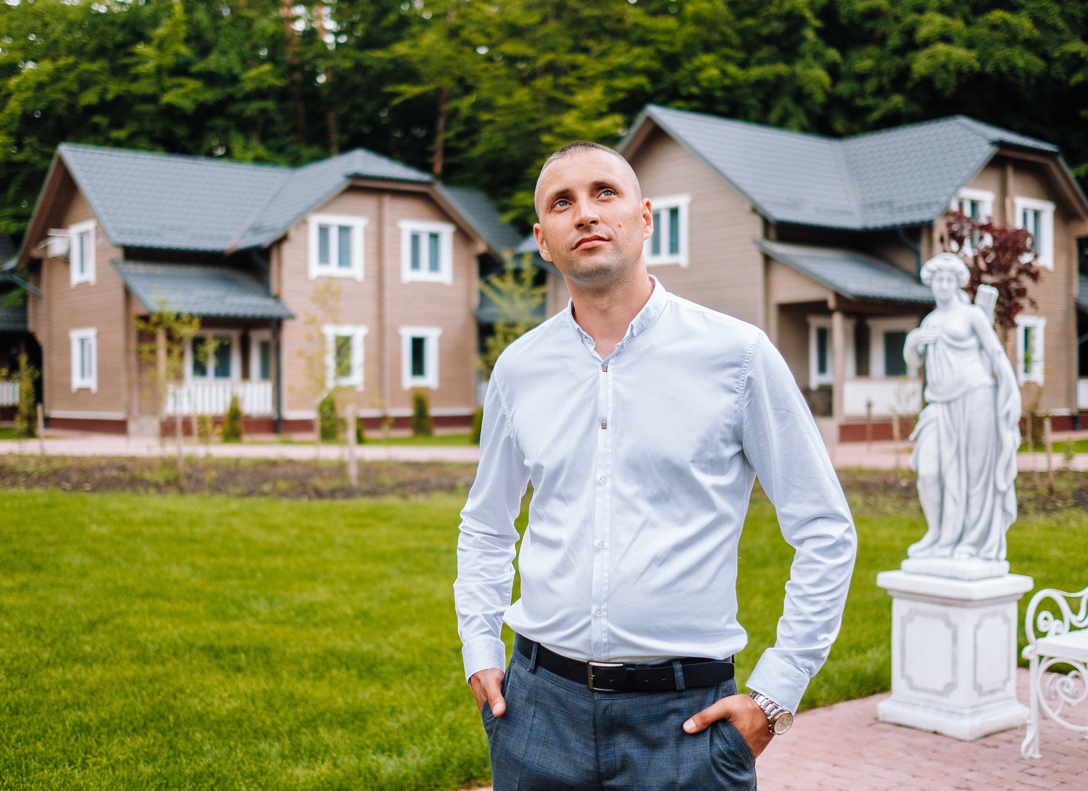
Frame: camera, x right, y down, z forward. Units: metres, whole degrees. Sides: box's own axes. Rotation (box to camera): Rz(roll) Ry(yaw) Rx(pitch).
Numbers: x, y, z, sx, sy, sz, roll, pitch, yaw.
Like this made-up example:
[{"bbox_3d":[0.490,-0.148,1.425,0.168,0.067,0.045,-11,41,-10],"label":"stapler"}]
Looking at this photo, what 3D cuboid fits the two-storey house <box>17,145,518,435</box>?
[{"bbox_3d":[-7.275,-3.098,35.425,14.186,8.033,10.395,-1,1,-40],"label":"two-storey house"}]

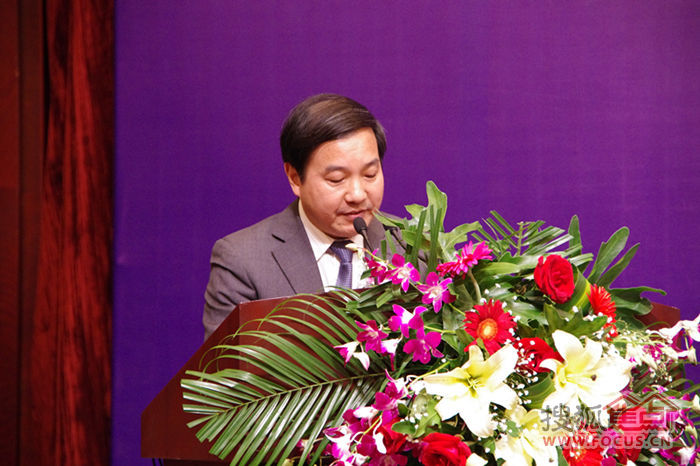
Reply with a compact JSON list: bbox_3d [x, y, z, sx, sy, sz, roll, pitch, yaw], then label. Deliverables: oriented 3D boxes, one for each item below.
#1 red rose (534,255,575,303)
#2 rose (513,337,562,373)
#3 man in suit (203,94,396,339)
[{"bbox_3d":[0.315,0.070,3.950,0.062,0.073,0.060,1,-4,-25],"label":"red rose"},{"bbox_3d":[0.284,0.186,3.860,0.070,0.062,0.056,0,-3,0],"label":"rose"},{"bbox_3d":[-0.052,0.584,4.434,0.500,1.650,0.360,1,-4,-25],"label":"man in suit"}]

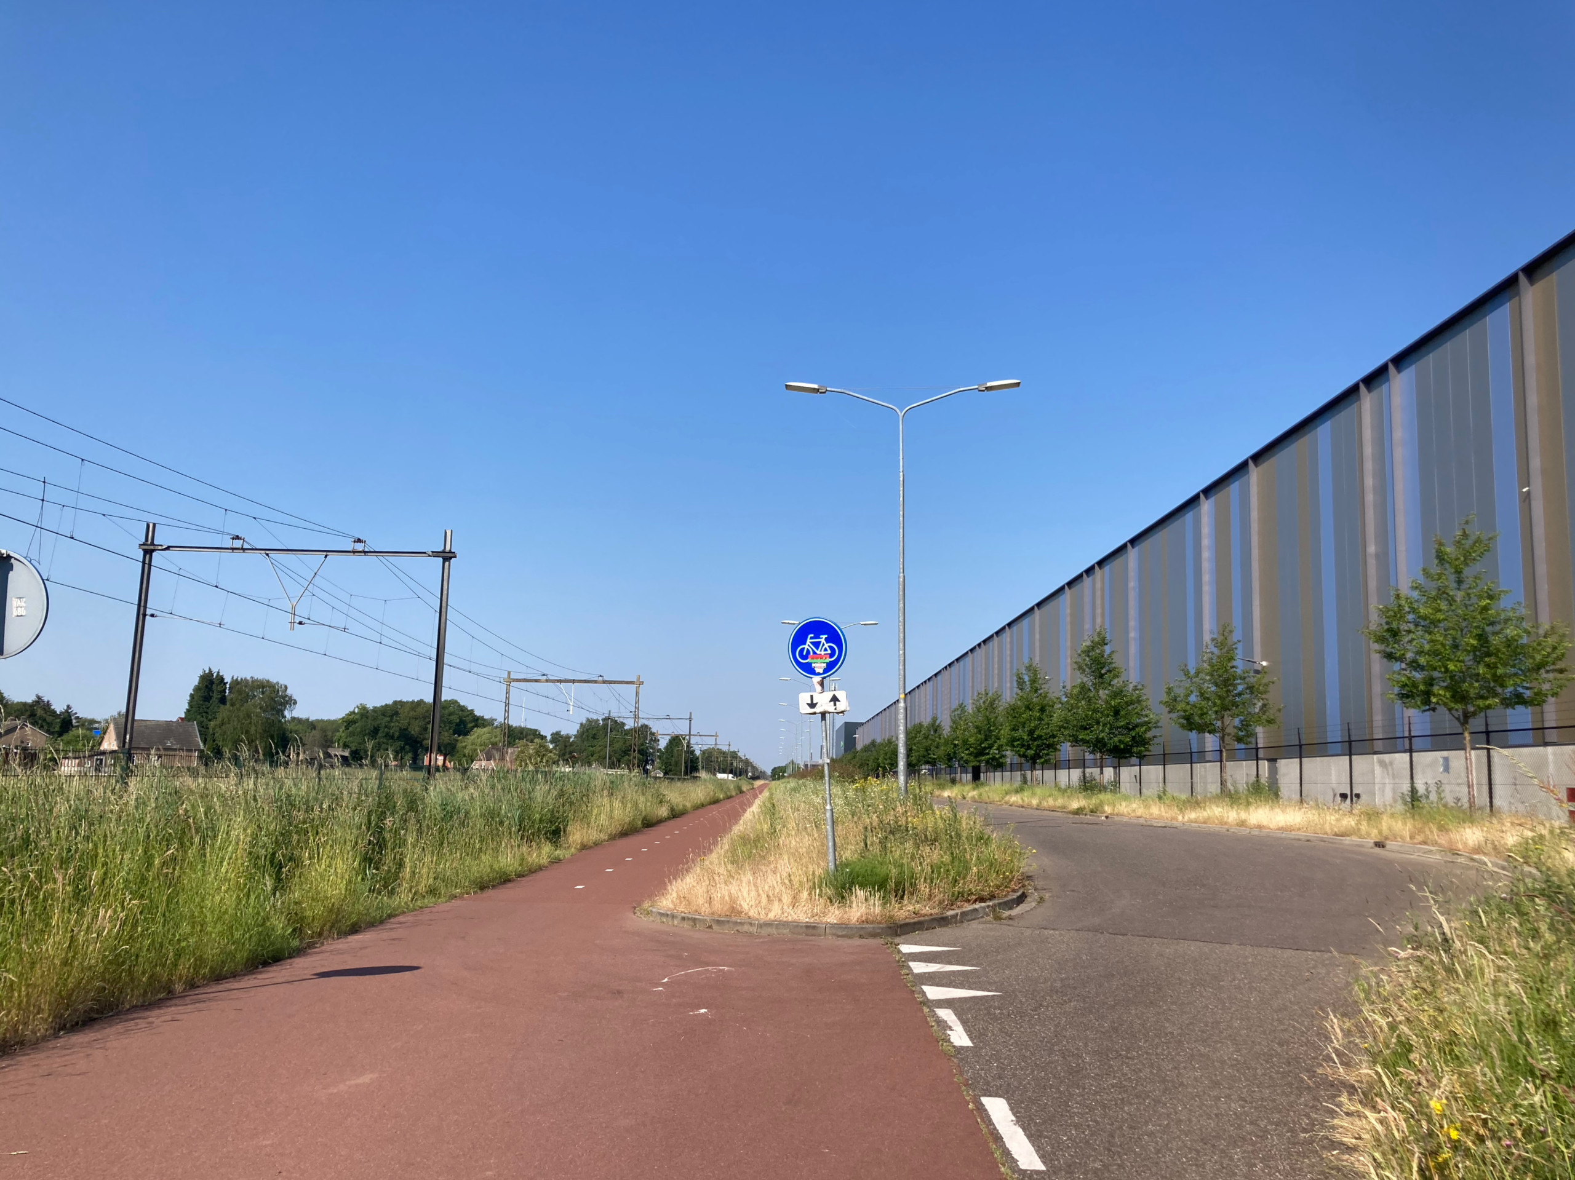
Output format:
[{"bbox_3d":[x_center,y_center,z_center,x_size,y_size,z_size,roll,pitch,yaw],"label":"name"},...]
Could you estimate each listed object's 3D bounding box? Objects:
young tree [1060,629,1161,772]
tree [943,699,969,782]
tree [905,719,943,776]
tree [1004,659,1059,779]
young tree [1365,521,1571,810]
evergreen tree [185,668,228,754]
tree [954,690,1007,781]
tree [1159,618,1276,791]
[{"bbox_3d":[13.007,5.145,51.467,4.090,7.310,4.090,2,-9,0],"label":"young tree"},{"bbox_3d":[12.458,11.421,92.125,2.940,6.910,2.940,2,-9,0],"label":"tree"},{"bbox_3d":[11.994,14.313,109.896,3.300,6.430,3.300,2,-9,0],"label":"tree"},{"bbox_3d":[12.665,7.213,65.053,3.150,7.230,3.150,2,-9,0],"label":"tree"},{"bbox_3d":[12.912,1.640,24.113,3.890,6.130,3.890,2,-9,0],"label":"young tree"},{"bbox_3d":[-67.877,15.518,148.989,5.320,12.770,5.320,2,-9,0],"label":"evergreen tree"},{"bbox_3d":[12.112,9.600,79.355,3.460,6.710,3.460,2,-9,0],"label":"tree"},{"bbox_3d":[12.706,3.803,37.284,3.470,5.750,3.470,2,-9,0],"label":"tree"}]

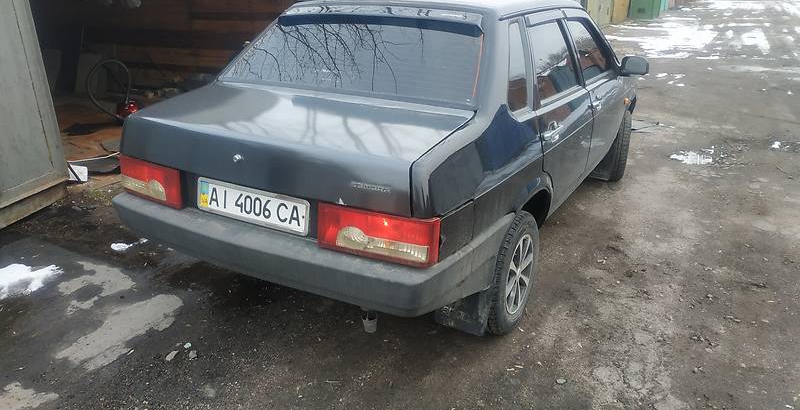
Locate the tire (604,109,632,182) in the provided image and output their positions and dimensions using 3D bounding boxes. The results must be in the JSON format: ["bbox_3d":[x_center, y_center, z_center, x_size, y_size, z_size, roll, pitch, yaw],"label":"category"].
[{"bbox_3d":[1.737,-0.482,4.497,0.180,0.565,0.565,8,23,21],"label":"tire"}]

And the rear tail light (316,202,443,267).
[{"bbox_3d":[-0.065,0.089,1.773,0.425,0.160,0.075,11,24,28],"label":"rear tail light"}]

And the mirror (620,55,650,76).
[{"bbox_3d":[1.552,-0.920,3.664,0.172,0.125,0.110,11,24,28],"label":"mirror"}]

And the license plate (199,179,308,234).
[{"bbox_3d":[-0.553,0.002,2.023,0.530,0.123,0.020,11,17,28],"label":"license plate"}]

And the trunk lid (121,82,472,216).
[{"bbox_3d":[-0.427,-0.271,2.152,1.360,0.235,0.570,11,24,28],"label":"trunk lid"}]

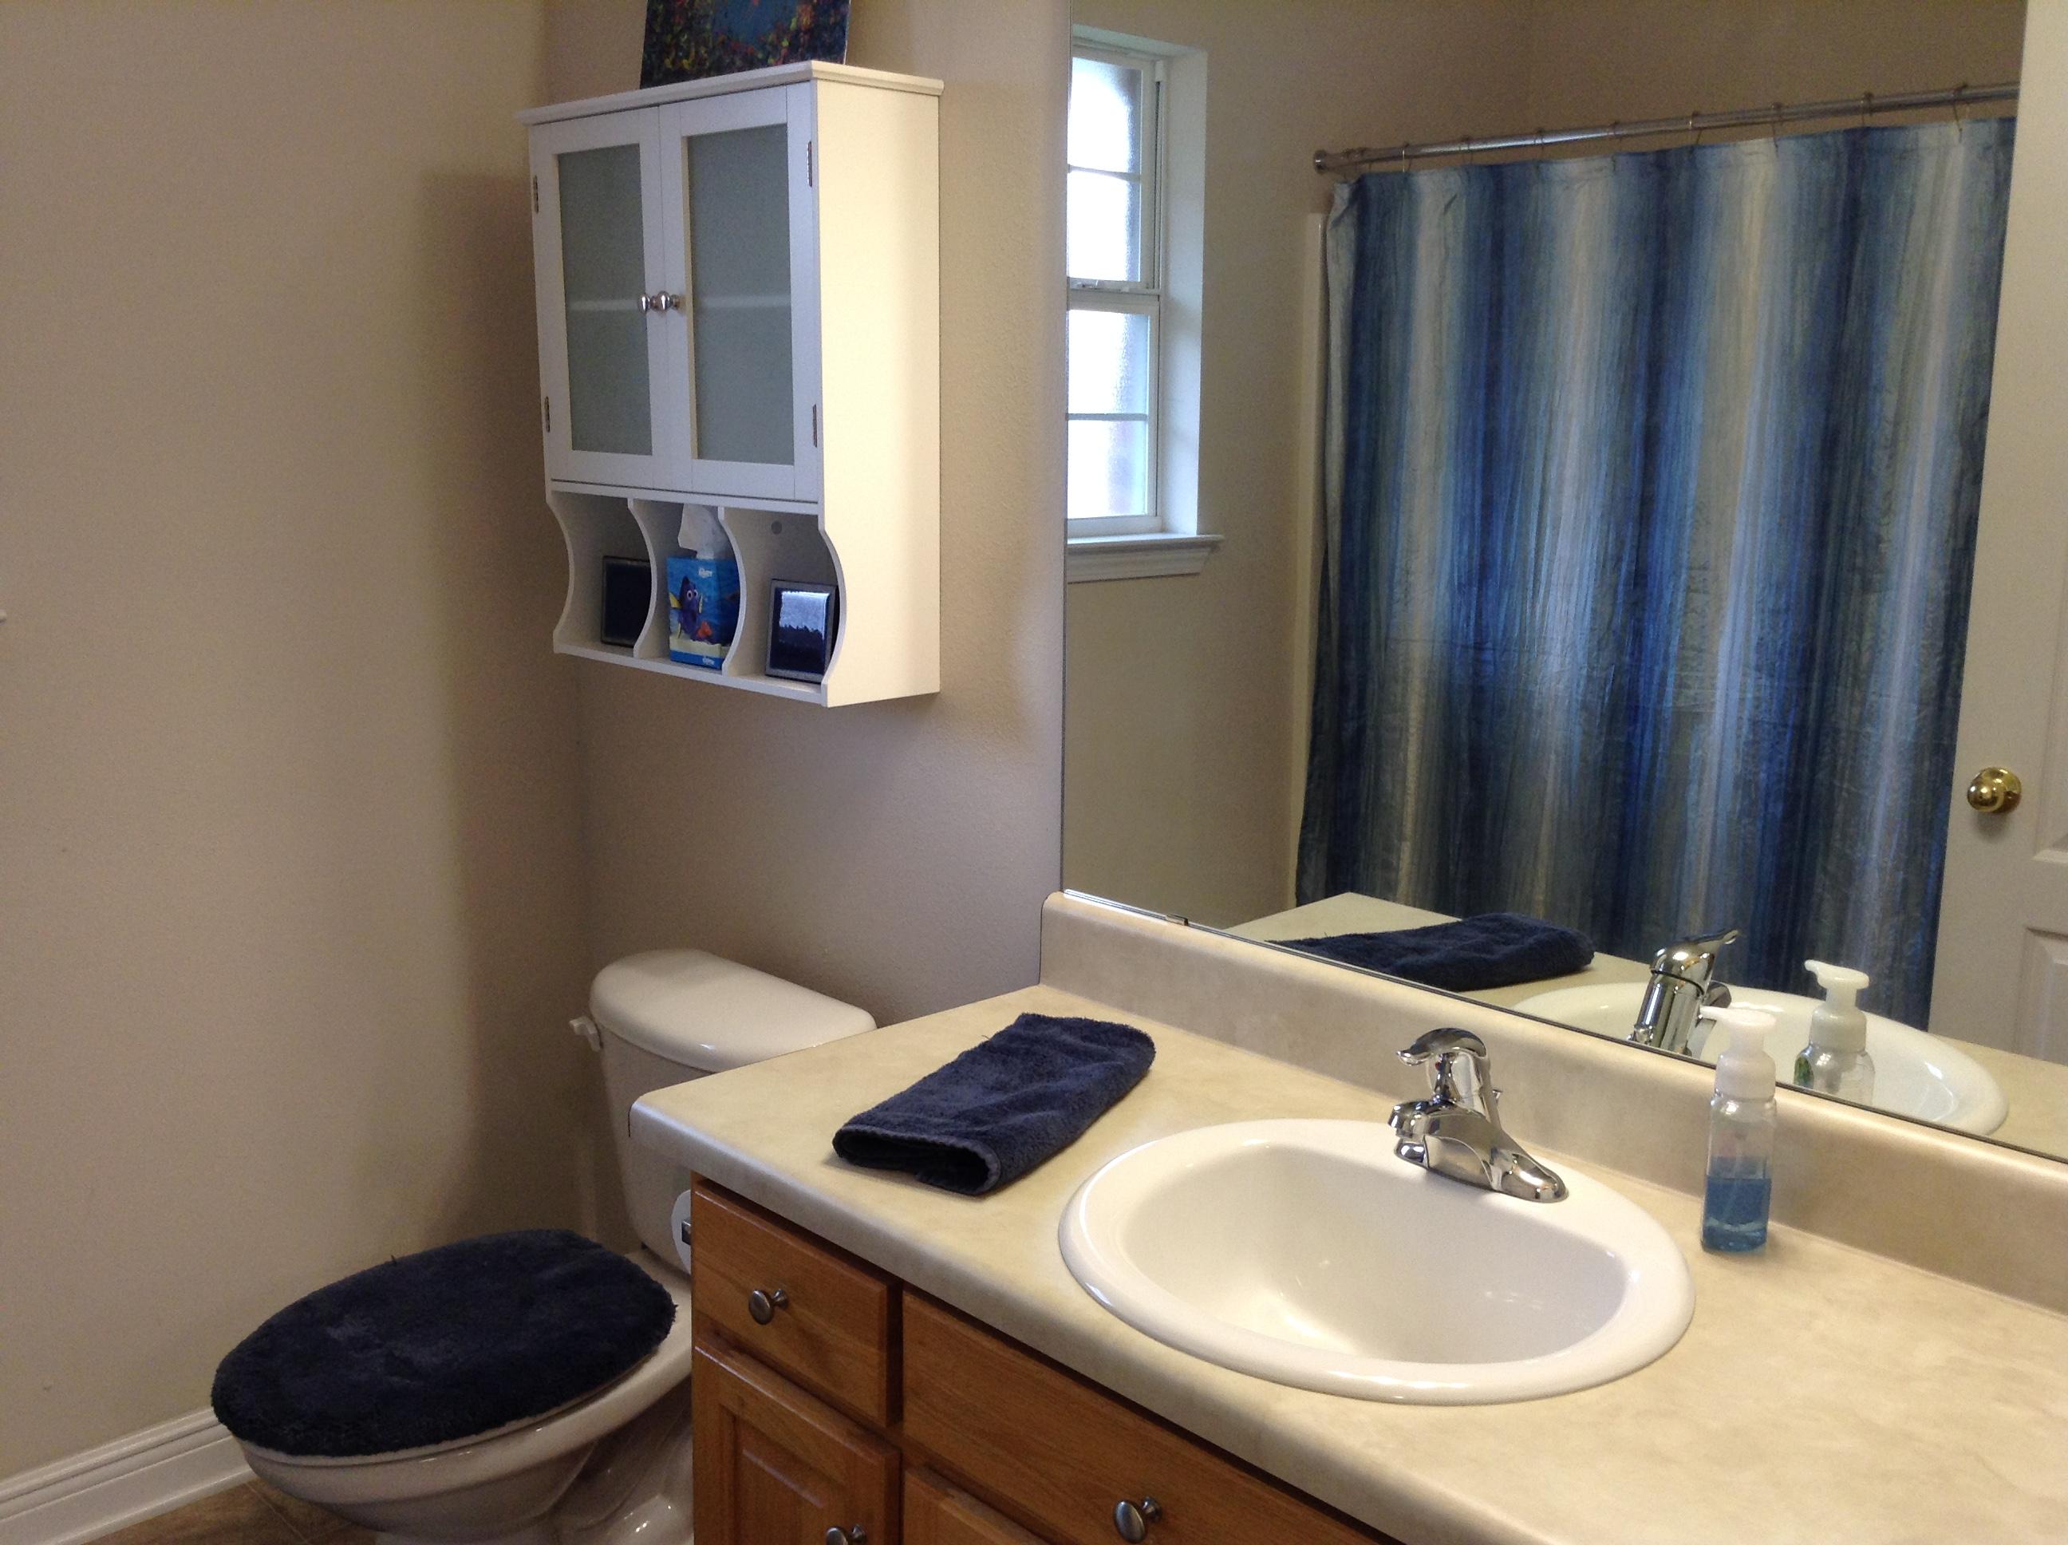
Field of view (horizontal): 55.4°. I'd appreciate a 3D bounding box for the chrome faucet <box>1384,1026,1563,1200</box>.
[{"bbox_3d":[0.338,0.273,1.599,0.168,0.138,0.156,-10,15,-43],"label":"chrome faucet"}]

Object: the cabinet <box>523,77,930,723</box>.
[{"bbox_3d":[-0.375,-0.457,2.371,0.182,0.678,0.602,-10,15,-43],"label":"cabinet"}]

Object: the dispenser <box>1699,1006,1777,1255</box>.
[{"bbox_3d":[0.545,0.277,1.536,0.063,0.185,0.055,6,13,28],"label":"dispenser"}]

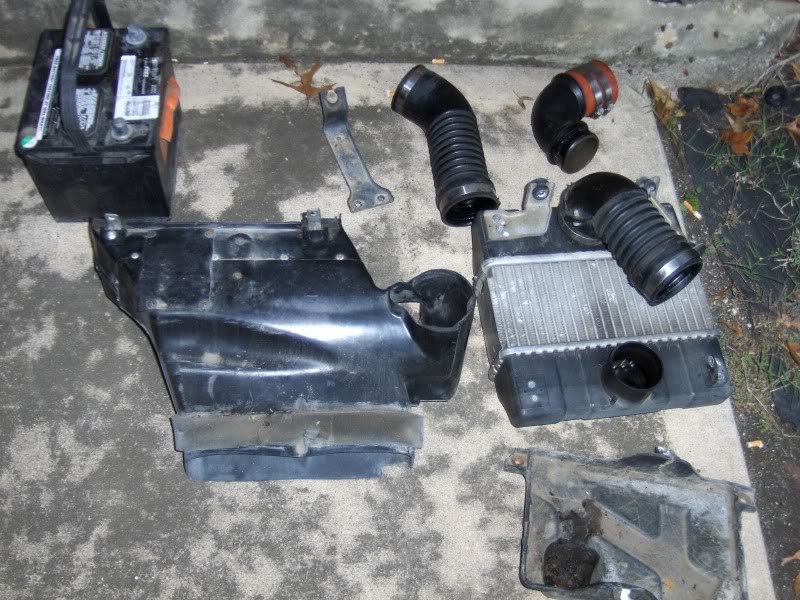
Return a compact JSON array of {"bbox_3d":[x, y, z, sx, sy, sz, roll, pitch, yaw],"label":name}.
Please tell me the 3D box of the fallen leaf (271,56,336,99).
[{"bbox_3d":[-0.157,-0.380,1.364,0.100,0.030,0.067,23,63,7],"label":"fallen leaf"}]

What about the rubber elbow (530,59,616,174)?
[{"bbox_3d":[0.290,-0.306,1.331,0.145,0.088,0.190,9,62,0],"label":"rubber elbow"}]

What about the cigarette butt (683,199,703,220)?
[{"bbox_3d":[0.482,-0.150,1.328,0.010,0.008,0.042,-29,68,-19],"label":"cigarette butt"}]

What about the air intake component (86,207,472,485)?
[{"bbox_3d":[-0.174,0.036,1.087,0.541,0.125,0.382,0,62,-5],"label":"air intake component"}]

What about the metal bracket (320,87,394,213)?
[{"bbox_3d":[-0.082,-0.249,1.302,0.073,0.028,0.229,-18,65,-14],"label":"metal bracket"}]

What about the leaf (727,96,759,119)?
[{"bbox_3d":[0.614,-0.353,1.435,0.058,0.030,0.032,-24,67,-17],"label":"leaf"}]

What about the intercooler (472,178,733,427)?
[{"bbox_3d":[0.291,-0.037,1.142,0.334,0.170,0.370,-3,62,-7],"label":"intercooler"}]

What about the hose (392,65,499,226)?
[{"bbox_3d":[0.080,-0.252,1.283,0.111,0.090,0.274,-18,65,-14],"label":"hose"}]

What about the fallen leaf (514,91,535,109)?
[{"bbox_3d":[0.210,-0.349,1.391,0.036,0.012,0.024,35,65,13],"label":"fallen leaf"}]

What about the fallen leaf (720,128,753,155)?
[{"bbox_3d":[0.591,-0.281,1.400,0.062,0.020,0.057,1,62,-4],"label":"fallen leaf"}]

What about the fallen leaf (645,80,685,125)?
[{"bbox_3d":[0.457,-0.352,1.412,0.056,0.045,0.080,-39,72,-22],"label":"fallen leaf"}]

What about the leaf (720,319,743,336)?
[{"bbox_3d":[0.505,0.040,1.227,0.016,0.012,0.038,-36,71,-21],"label":"leaf"}]

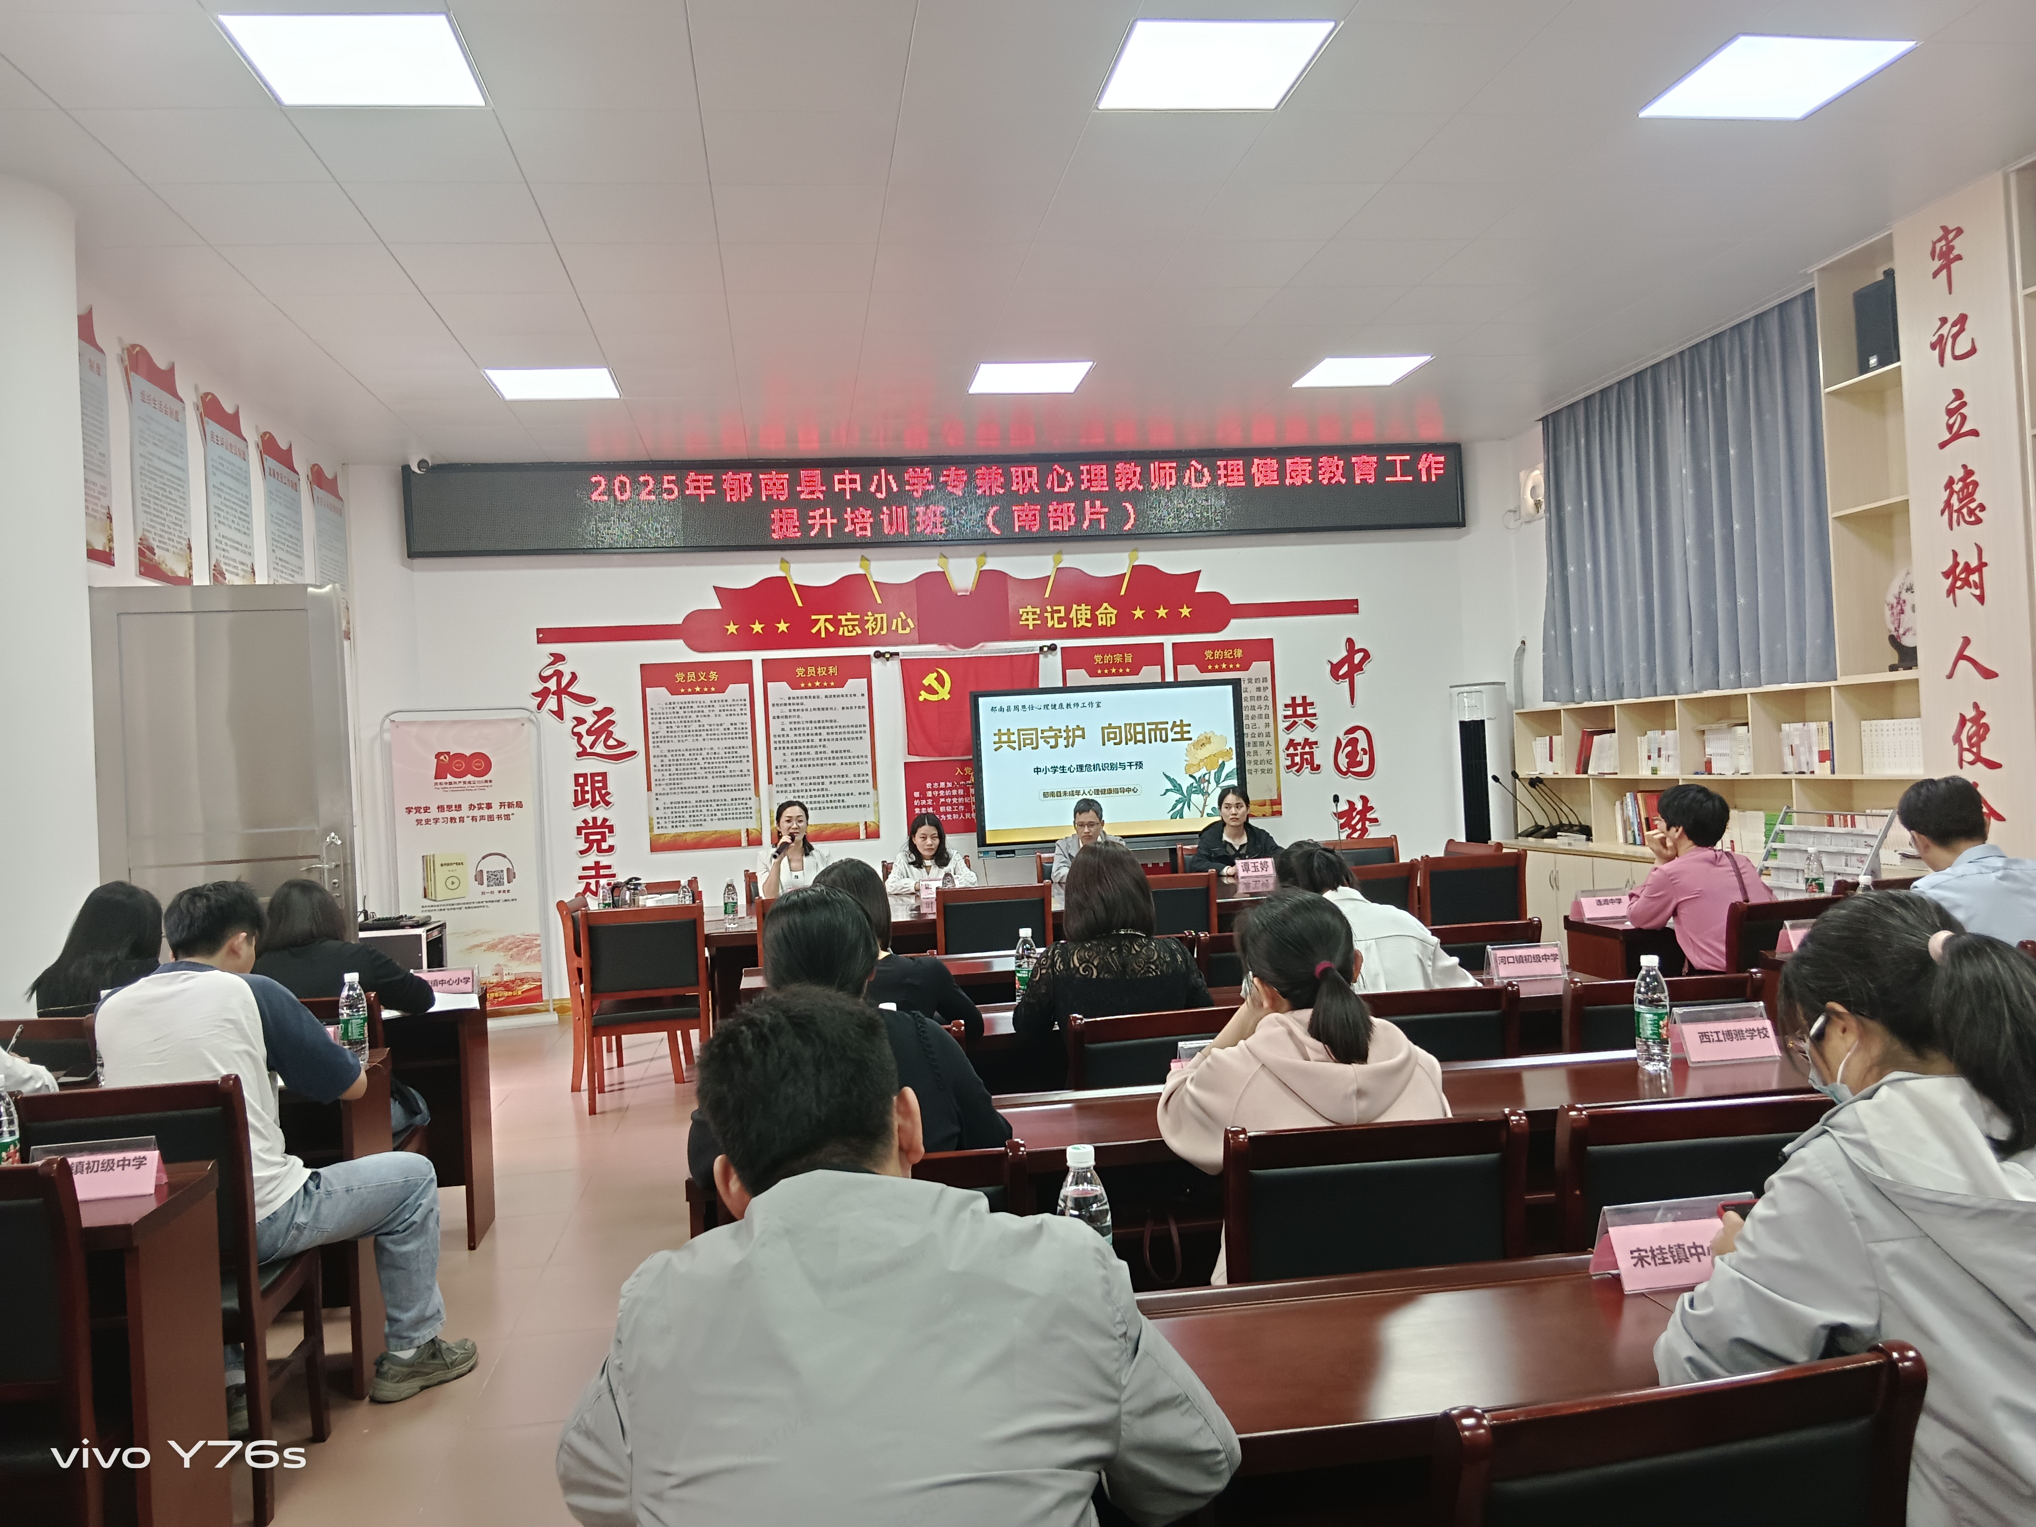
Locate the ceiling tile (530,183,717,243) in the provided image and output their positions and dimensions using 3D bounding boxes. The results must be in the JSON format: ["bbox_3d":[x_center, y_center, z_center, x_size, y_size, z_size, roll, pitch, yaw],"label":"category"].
[{"bbox_3d":[-1.379,-1.954,5.424,0.600,0.020,0.600,-3,0,-8],"label":"ceiling tile"}]

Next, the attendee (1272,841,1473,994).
[{"bbox_3d":[0.906,0.784,3.760,0.515,1.192,0.707,-3,0,-16],"label":"attendee"}]

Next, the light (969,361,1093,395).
[{"bbox_3d":[0.059,-2.038,8.061,0.600,0.030,0.600,-3,0,-8],"label":"light"}]

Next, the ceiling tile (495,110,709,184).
[{"bbox_3d":[-1.294,-1.957,4.846,0.600,0.020,0.600,-3,0,-8],"label":"ceiling tile"}]

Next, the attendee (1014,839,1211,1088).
[{"bbox_3d":[0.236,0.809,3.765,0.520,1.240,0.750,-3,0,-8],"label":"attendee"}]

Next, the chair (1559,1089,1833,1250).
[{"bbox_3d":[0.959,0.928,2.399,0.434,0.899,0.525,-3,0,-8],"label":"chair"}]

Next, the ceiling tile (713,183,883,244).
[{"bbox_3d":[-0.808,-2.053,5.699,0.610,0.020,0.600,-3,0,-8],"label":"ceiling tile"}]

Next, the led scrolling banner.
[{"bbox_3d":[-0.377,-1.723,10.001,6.901,0.570,0.120,-3,0,-8],"label":"led scrolling banner"}]

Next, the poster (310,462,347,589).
[{"bbox_3d":[-3.956,-1.215,8.783,0.025,0.980,0.660,-3,0,-8],"label":"poster"}]

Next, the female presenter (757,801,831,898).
[{"bbox_3d":[-1.159,0.838,8.161,0.480,1.270,0.680,-3,0,-10],"label":"female presenter"}]

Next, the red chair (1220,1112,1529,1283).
[{"bbox_3d":[0.522,0.966,2.466,0.460,0.885,0.500,-3,0,-4],"label":"red chair"}]

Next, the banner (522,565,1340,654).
[{"bbox_3d":[-0.359,-1.004,9.841,5.310,0.580,0.040,-3,0,-8],"label":"banner"}]

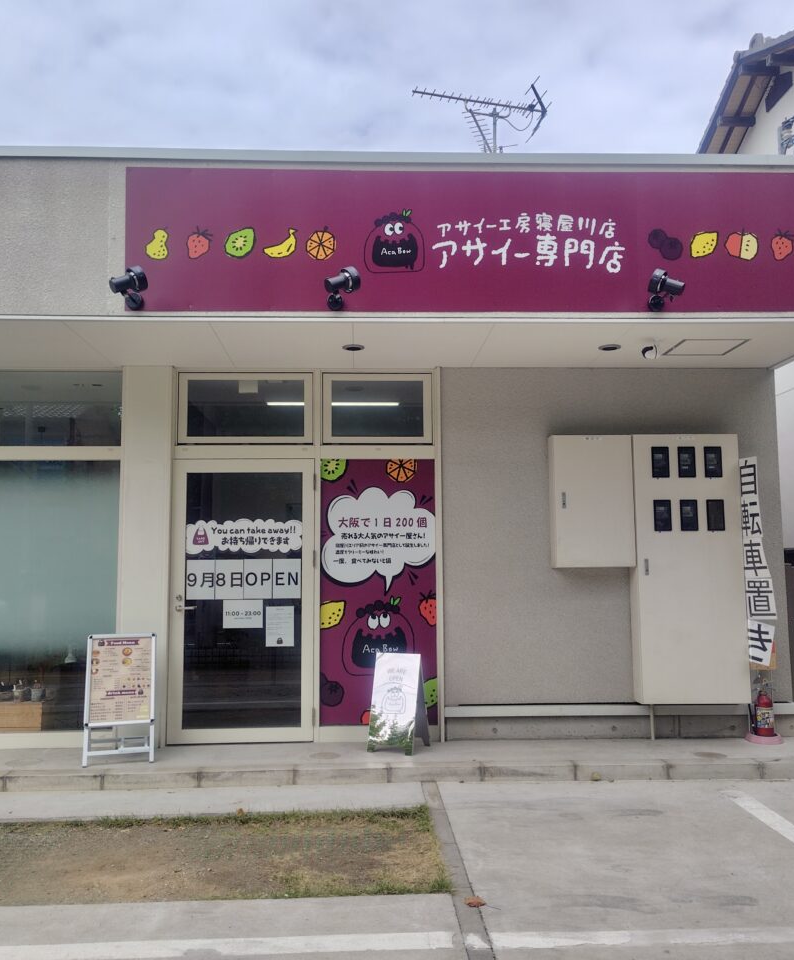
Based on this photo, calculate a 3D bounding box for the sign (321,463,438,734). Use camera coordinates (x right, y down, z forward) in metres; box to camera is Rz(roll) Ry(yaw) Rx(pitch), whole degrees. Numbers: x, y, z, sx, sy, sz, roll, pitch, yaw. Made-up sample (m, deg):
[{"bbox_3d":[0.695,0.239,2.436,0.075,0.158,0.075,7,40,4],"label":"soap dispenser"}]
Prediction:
[{"bbox_3d":[-0.142,0.831,6.418,0.880,1.998,0.020,0,-6,-2],"label":"sign"}]

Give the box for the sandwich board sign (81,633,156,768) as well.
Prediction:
[{"bbox_3d":[-1.912,1.493,5.901,0.452,0.843,0.456,1,-6,-16],"label":"sandwich board sign"}]

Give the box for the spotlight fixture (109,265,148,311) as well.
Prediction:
[{"bbox_3d":[-1.613,-1.182,5.177,0.220,0.240,0.270,-6,3,44],"label":"spotlight fixture"}]

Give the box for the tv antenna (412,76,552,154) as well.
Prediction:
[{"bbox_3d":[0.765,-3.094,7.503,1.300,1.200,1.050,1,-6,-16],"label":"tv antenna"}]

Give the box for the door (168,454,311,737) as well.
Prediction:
[{"bbox_3d":[-1.141,0.889,6.369,1.070,2.095,0.060,0,-6,-2],"label":"door"}]

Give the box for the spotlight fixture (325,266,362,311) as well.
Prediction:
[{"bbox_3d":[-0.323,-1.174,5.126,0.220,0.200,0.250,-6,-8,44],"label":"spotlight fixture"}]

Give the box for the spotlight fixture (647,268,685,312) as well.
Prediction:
[{"bbox_3d":[1.654,-1.200,5.292,0.270,0.240,0.220,9,2,42],"label":"spotlight fixture"}]

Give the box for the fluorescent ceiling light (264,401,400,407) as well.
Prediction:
[{"bbox_3d":[-0.591,-0.708,7.901,1.230,0.055,0.080,0,-6,-2],"label":"fluorescent ceiling light"}]

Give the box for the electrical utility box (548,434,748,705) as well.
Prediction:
[{"bbox_3d":[1.886,0.656,6.403,1.425,2.000,0.180,0,-6,-2],"label":"electrical utility box"}]

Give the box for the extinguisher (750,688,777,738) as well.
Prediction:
[{"bbox_3d":[2.665,1.665,6.200,0.165,0.420,0.145,0,-6,-2],"label":"extinguisher"}]

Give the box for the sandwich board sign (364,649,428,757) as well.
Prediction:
[{"bbox_3d":[0.017,1.587,6.102,0.343,0.669,0.344,-3,-6,23],"label":"sandwich board sign"}]

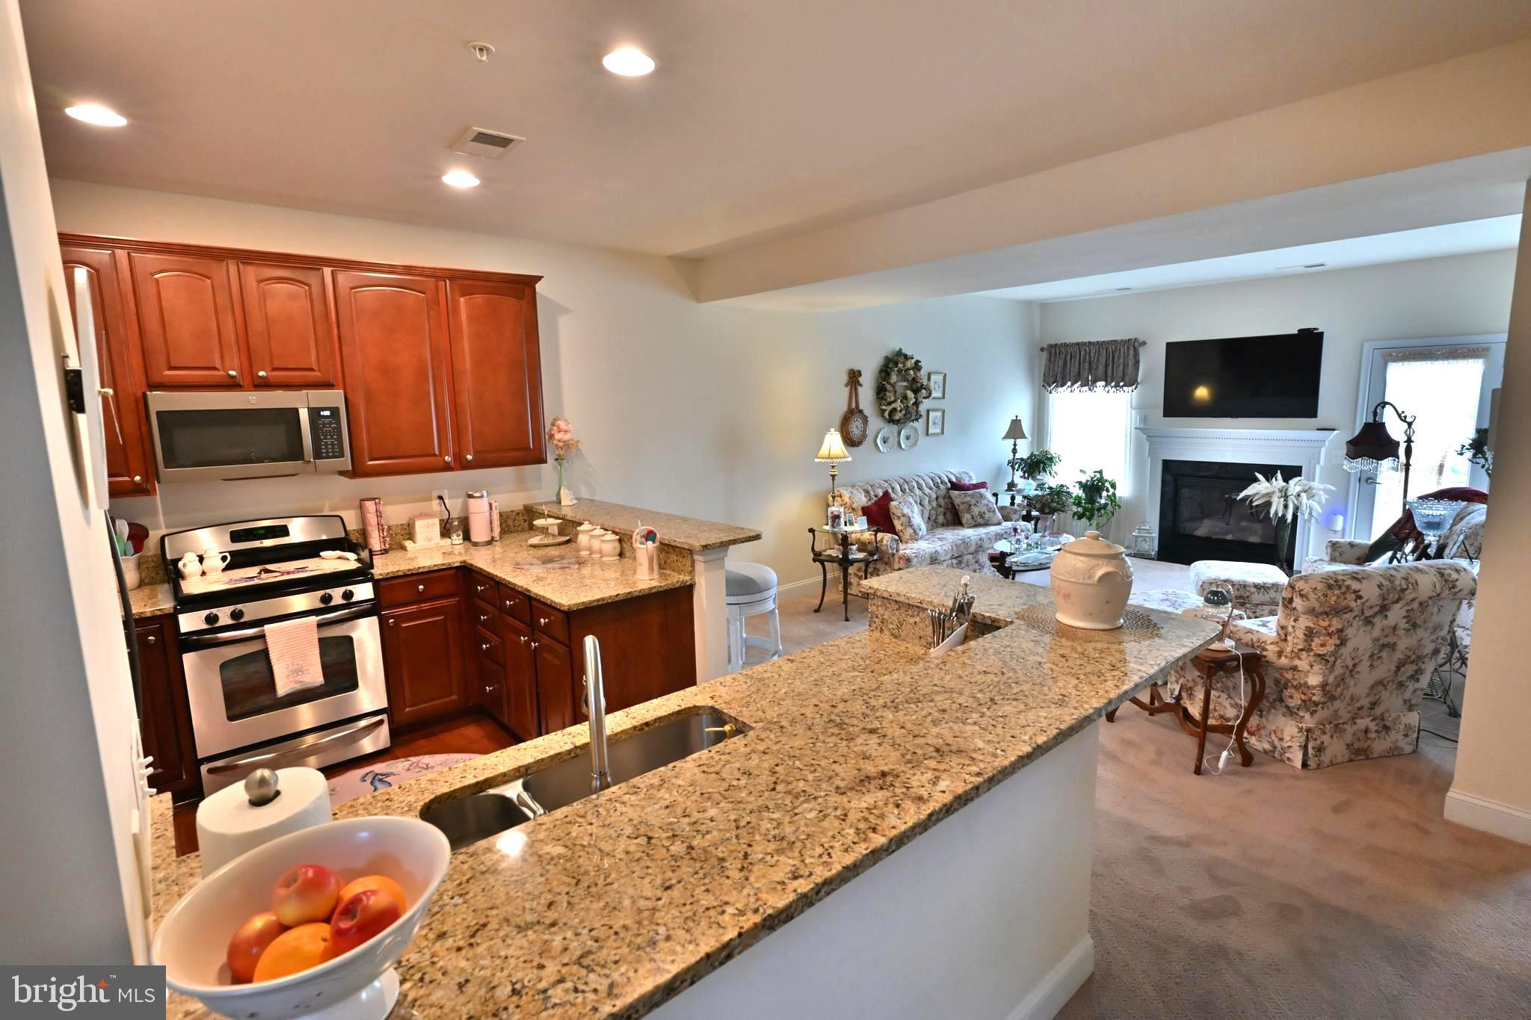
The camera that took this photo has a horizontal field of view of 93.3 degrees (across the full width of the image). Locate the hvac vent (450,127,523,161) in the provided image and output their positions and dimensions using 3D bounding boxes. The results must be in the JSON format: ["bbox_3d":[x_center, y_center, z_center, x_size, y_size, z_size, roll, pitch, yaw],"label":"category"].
[{"bbox_3d":[-1.082,-1.423,2.831,0.200,0.025,0.285,-9,12,-41],"label":"hvac vent"}]

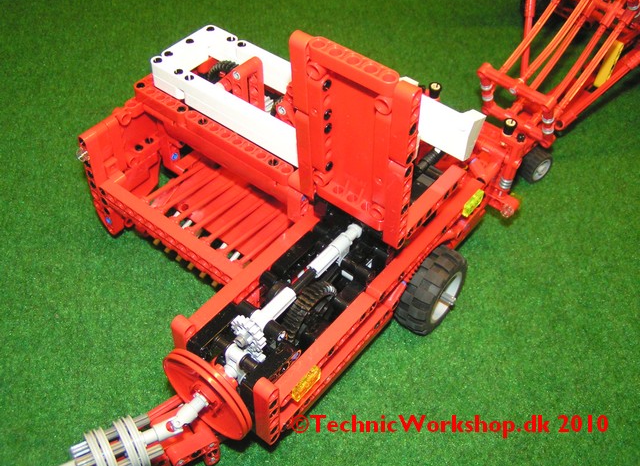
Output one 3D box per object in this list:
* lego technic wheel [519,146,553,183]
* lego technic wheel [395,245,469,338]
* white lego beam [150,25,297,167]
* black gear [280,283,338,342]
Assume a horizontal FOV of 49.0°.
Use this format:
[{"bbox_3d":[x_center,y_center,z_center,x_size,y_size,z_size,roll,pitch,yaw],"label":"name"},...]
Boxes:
[{"bbox_3d":[0.137,-0.043,0.446,0.022,0.022,0.013,-28,53,-25],"label":"lego technic wheel"},{"bbox_3d":[0.055,0.028,0.351,0.021,0.044,0.044,31,54,24],"label":"lego technic wheel"},{"bbox_3d":[-0.035,-0.074,0.371,0.107,0.016,0.048,31,54,24],"label":"white lego beam"},{"bbox_3d":[-0.005,0.039,0.328,0.008,0.038,0.038,31,54,24],"label":"black gear"}]

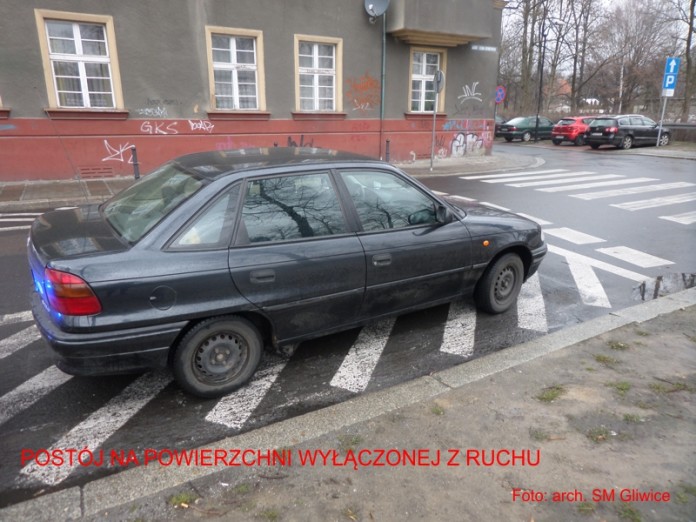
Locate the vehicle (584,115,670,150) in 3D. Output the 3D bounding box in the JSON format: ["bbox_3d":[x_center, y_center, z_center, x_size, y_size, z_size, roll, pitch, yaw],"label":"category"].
[{"bbox_3d":[14.050,-6.440,24.020,4.770,1.510,1.830,-8,18,-25],"label":"vehicle"}]

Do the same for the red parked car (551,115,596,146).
[{"bbox_3d":[13.330,-7.140,26.450,4.200,1.460,1.780,-6,18,-21],"label":"red parked car"}]

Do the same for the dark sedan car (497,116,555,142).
[{"bbox_3d":[11.320,-8.050,29.400,4.500,1.420,1.720,-7,18,-24],"label":"dark sedan car"}]

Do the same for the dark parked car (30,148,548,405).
[{"bbox_3d":[-0.178,-0.208,4.055,4.240,1.410,1.700,-10,19,-32],"label":"dark parked car"}]

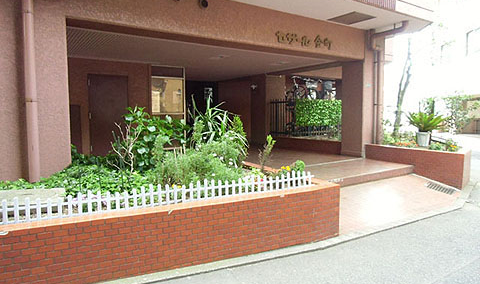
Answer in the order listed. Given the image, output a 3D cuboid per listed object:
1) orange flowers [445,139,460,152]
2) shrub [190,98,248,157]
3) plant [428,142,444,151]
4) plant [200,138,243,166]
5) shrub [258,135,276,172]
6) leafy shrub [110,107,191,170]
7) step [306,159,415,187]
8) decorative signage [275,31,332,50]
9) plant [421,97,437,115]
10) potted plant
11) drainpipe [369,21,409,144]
[{"bbox_3d":[4.119,0.068,6.450,0.300,0.290,0.290,-3,5,-33],"label":"orange flowers"},{"bbox_3d":[-0.311,-0.220,5.050,0.850,0.950,0.800,-3,5,-33],"label":"shrub"},{"bbox_3d":[4.015,0.092,6.800,0.320,0.190,0.300,-3,5,-33],"label":"plant"},{"bbox_3d":[-0.253,0.157,4.550,0.600,0.440,0.550,-3,5,-33],"label":"plant"},{"bbox_3d":[0.372,0.149,4.500,0.240,0.540,0.240,-3,5,-33],"label":"shrub"},{"bbox_3d":[-1.277,-0.050,4.750,1.000,0.950,0.800,-3,5,-33],"label":"leafy shrub"},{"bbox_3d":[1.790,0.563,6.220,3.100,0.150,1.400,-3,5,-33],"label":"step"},{"bbox_3d":[1.321,-2.009,6.643,1.560,0.250,0.050,-3,5,-33],"label":"decorative signage"},{"bbox_3d":[7.080,-1.333,12.500,0.620,0.800,0.600,-3,5,-33],"label":"plant"},{"bbox_3d":[4.024,-0.260,7.200,0.800,0.760,0.800,-3,5,-33],"label":"potted plant"},{"bbox_3d":[3.423,-1.240,7.658,0.500,2.750,0.750,-3,5,-33],"label":"drainpipe"}]

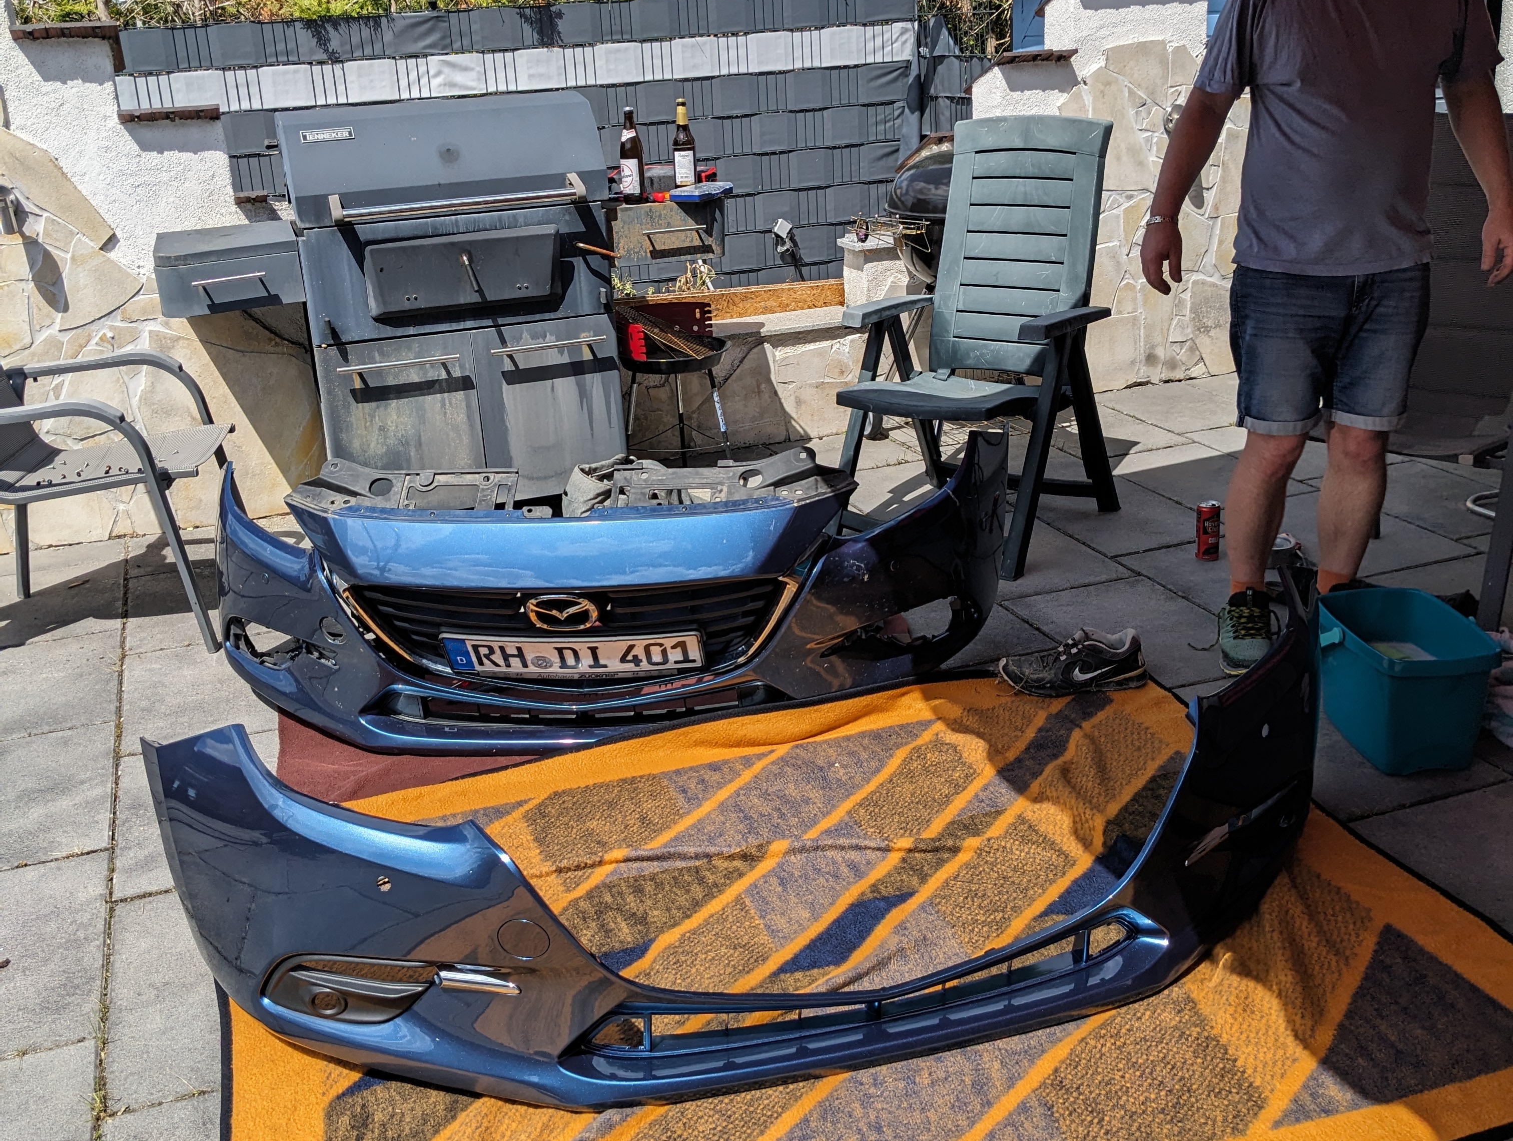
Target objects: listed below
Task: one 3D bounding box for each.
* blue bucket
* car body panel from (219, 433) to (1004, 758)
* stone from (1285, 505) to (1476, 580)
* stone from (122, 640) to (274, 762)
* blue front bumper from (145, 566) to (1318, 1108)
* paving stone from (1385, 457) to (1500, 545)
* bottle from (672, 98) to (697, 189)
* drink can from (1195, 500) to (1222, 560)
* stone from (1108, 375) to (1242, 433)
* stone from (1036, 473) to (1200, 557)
[{"bbox_3d":[1.207,0.204,2.962,0.220,0.236,0.335,-5,20,-3],"label":"blue bucket"},{"bbox_3d":[-0.360,0.017,3.342,1.780,0.510,0.730,-2,20,4],"label":"car body panel"},{"bbox_3d":[1.501,-0.078,4.088,0.398,0.045,0.598,-10,21,-17],"label":"stone"},{"bbox_3d":[-1.234,0.286,3.577,0.400,0.045,0.600,-10,21,-18],"label":"stone"},{"bbox_3d":[0.112,0.374,2.310,1.880,0.480,0.560,-8,20,-12],"label":"blue front bumper"},{"bbox_3d":[1.859,-0.179,4.343,0.400,0.045,0.600,-10,21,-18],"label":"paving stone"},{"bbox_3d":[-0.206,-1.229,4.573,0.066,0.266,0.066,-4,20,-1],"label":"bottle"},{"bbox_3d":[1.142,-0.102,3.971,0.058,0.145,0.058,2,21,16],"label":"drink can"},{"bbox_3d":[1.441,-0.539,5.356,0.398,0.045,0.598,-10,21,-17],"label":"stone"},{"bbox_3d":[0.992,-0.138,4.375,0.400,0.045,0.600,-10,21,-18],"label":"stone"}]

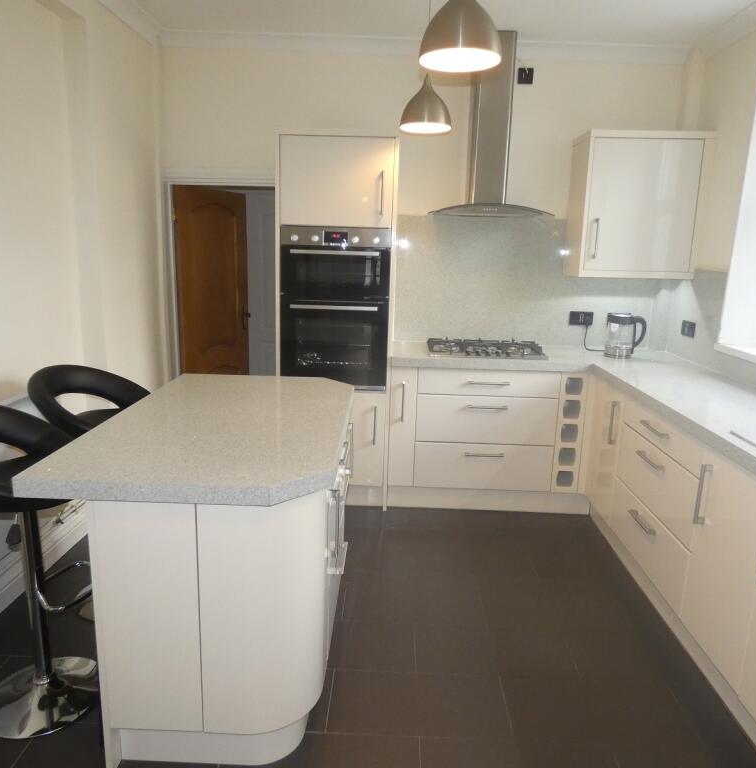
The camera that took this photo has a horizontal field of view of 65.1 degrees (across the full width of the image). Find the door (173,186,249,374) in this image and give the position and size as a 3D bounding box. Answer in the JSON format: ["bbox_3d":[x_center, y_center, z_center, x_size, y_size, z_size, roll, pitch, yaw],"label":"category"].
[{"bbox_3d":[-1.184,-0.447,4.347,0.042,1.875,0.755,7,14,24],"label":"door"}]

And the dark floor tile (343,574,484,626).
[{"bbox_3d":[0.157,0.973,2.618,0.605,0.012,0.298,2,13,1],"label":"dark floor tile"}]

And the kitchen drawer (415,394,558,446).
[{"bbox_3d":[0.629,0.155,3.600,0.797,0.282,0.480,2,13,2],"label":"kitchen drawer"}]

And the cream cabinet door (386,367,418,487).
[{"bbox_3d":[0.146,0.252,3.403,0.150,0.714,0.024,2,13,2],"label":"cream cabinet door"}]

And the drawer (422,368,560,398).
[{"bbox_3d":[0.634,-0.055,3.544,0.797,0.146,0.480,2,13,1],"label":"drawer"}]

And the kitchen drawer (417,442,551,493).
[{"bbox_3d":[0.620,0.432,3.655,0.797,0.283,0.480,2,13,1],"label":"kitchen drawer"}]

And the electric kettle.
[{"bbox_3d":[1.459,-0.284,3.494,0.218,0.248,0.155,5,13,15],"label":"electric kettle"}]

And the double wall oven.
[{"bbox_3d":[-0.229,-0.463,3.512,0.595,0.889,0.570,2,13,1],"label":"double wall oven"}]

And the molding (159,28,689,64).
[{"bbox_3d":[0.257,-1.961,3.434,3.080,0.090,0.080,2,13,1],"label":"molding"}]

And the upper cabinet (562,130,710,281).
[{"bbox_3d":[1.500,-1.026,3.480,0.661,0.788,0.359,2,13,2],"label":"upper cabinet"}]

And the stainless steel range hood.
[{"bbox_3d":[0.661,-1.447,3.358,0.700,0.990,0.467,2,13,2],"label":"stainless steel range hood"}]

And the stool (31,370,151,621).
[{"bbox_3d":[-1.159,0.443,2.483,0.530,0.980,0.485,6,14,19],"label":"stool"}]

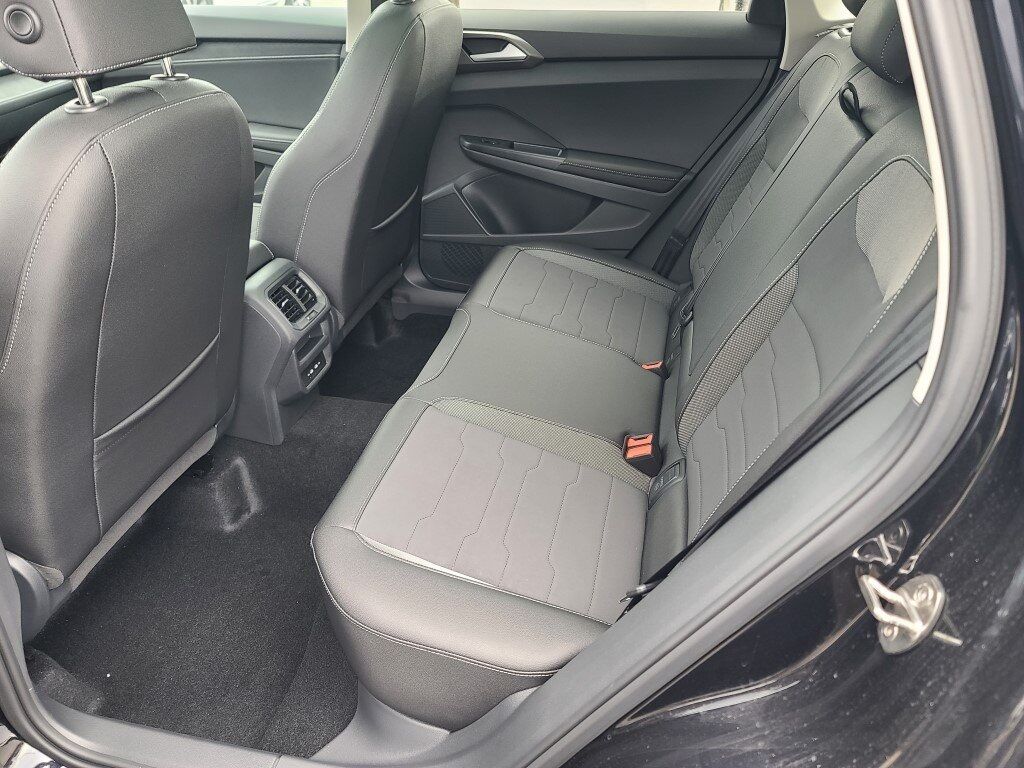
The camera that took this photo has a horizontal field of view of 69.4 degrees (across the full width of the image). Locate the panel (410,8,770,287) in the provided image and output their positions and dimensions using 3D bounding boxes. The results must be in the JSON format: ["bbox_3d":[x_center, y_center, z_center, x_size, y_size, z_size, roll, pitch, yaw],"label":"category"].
[{"bbox_3d":[0.168,-0.552,1.876,0.880,0.710,0.110,7,32,11],"label":"panel"}]

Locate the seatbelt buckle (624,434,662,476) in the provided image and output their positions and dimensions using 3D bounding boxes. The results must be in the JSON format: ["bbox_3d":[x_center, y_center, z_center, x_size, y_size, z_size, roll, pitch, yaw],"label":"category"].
[{"bbox_3d":[0.215,0.114,1.210,0.045,0.070,0.035,-14,45,22],"label":"seatbelt buckle"}]

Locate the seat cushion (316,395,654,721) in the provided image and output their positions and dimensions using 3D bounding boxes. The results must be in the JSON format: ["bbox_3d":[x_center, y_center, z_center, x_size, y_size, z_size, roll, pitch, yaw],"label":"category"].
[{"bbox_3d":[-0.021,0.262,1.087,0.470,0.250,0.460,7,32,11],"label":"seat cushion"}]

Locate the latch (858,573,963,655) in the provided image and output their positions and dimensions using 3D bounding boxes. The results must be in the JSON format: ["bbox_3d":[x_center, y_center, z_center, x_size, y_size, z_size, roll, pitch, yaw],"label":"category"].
[{"bbox_3d":[0.286,0.168,0.563,0.046,0.068,0.045,23,31,-8],"label":"latch"}]

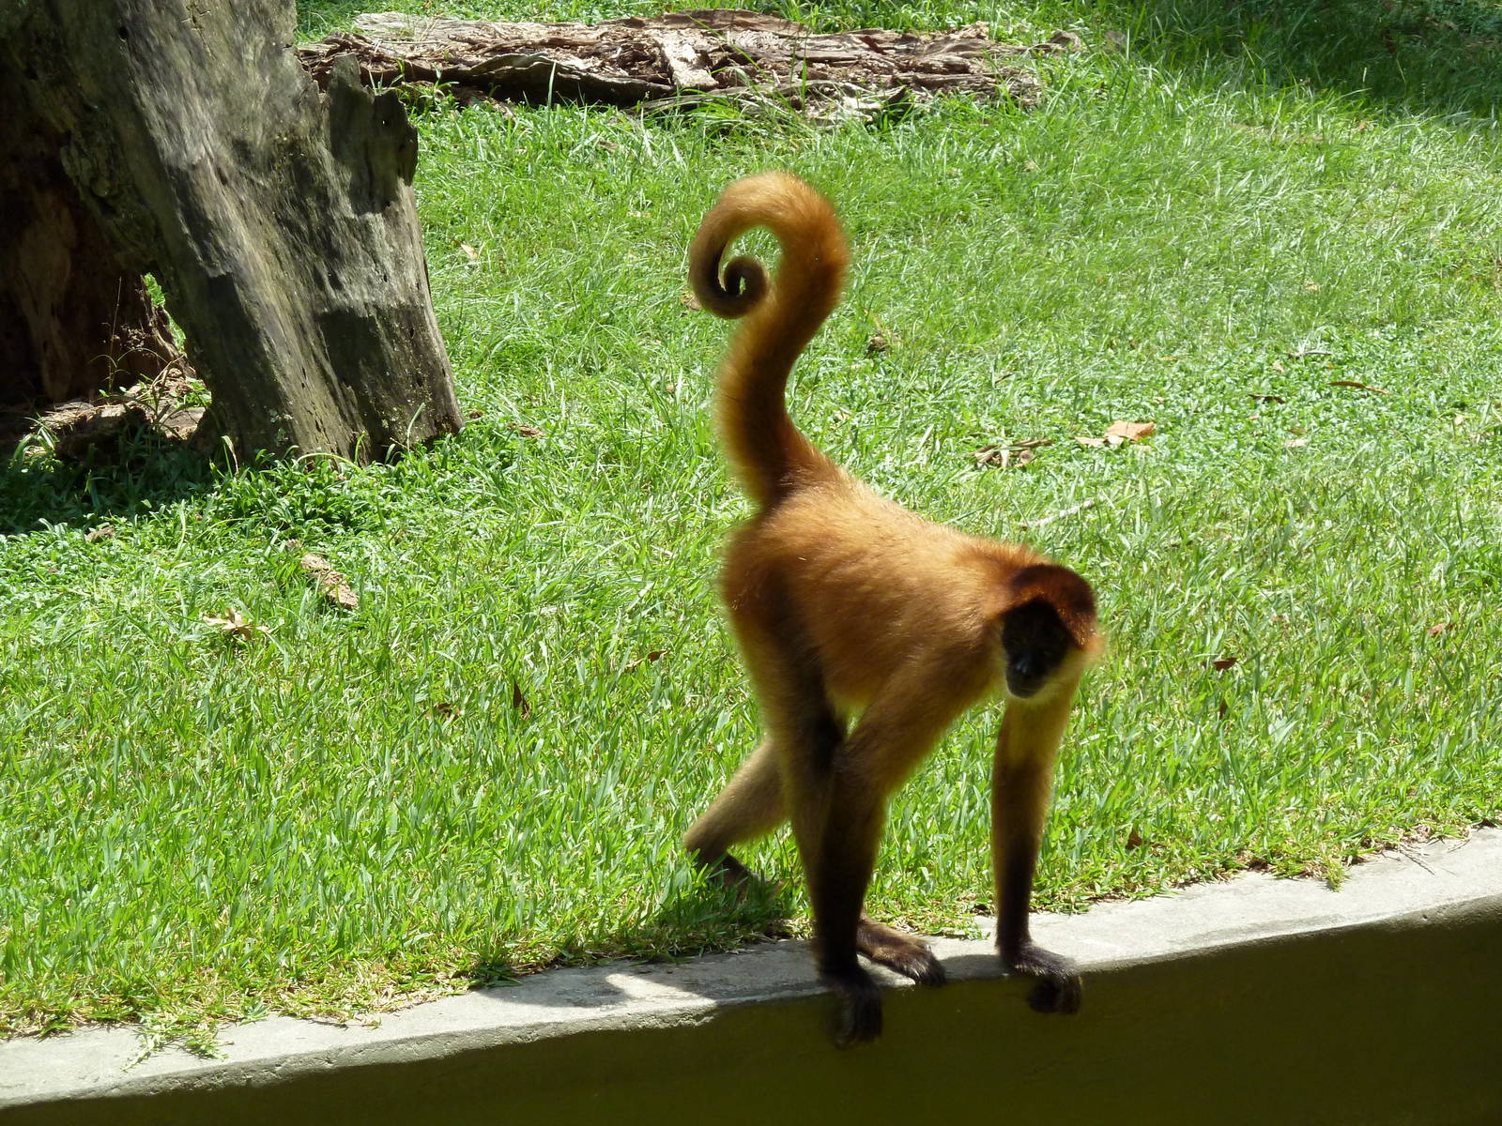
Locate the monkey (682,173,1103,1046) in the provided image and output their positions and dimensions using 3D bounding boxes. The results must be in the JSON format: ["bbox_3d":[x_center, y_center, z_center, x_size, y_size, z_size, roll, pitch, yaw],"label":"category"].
[{"bbox_3d":[0.118,0.045,5.619,0.520,0.820,0.270,13,21,36],"label":"monkey"}]

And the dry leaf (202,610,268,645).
[{"bbox_3d":[-0.619,0.077,6.678,0.078,0.025,0.060,0,17,0],"label":"dry leaf"}]

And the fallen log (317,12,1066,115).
[{"bbox_3d":[-0.110,-0.869,9.668,1.400,0.140,0.320,0,17,0],"label":"fallen log"}]

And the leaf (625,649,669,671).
[{"bbox_3d":[-0.123,0.114,6.555,0.050,0.020,0.035,0,17,0],"label":"leaf"}]

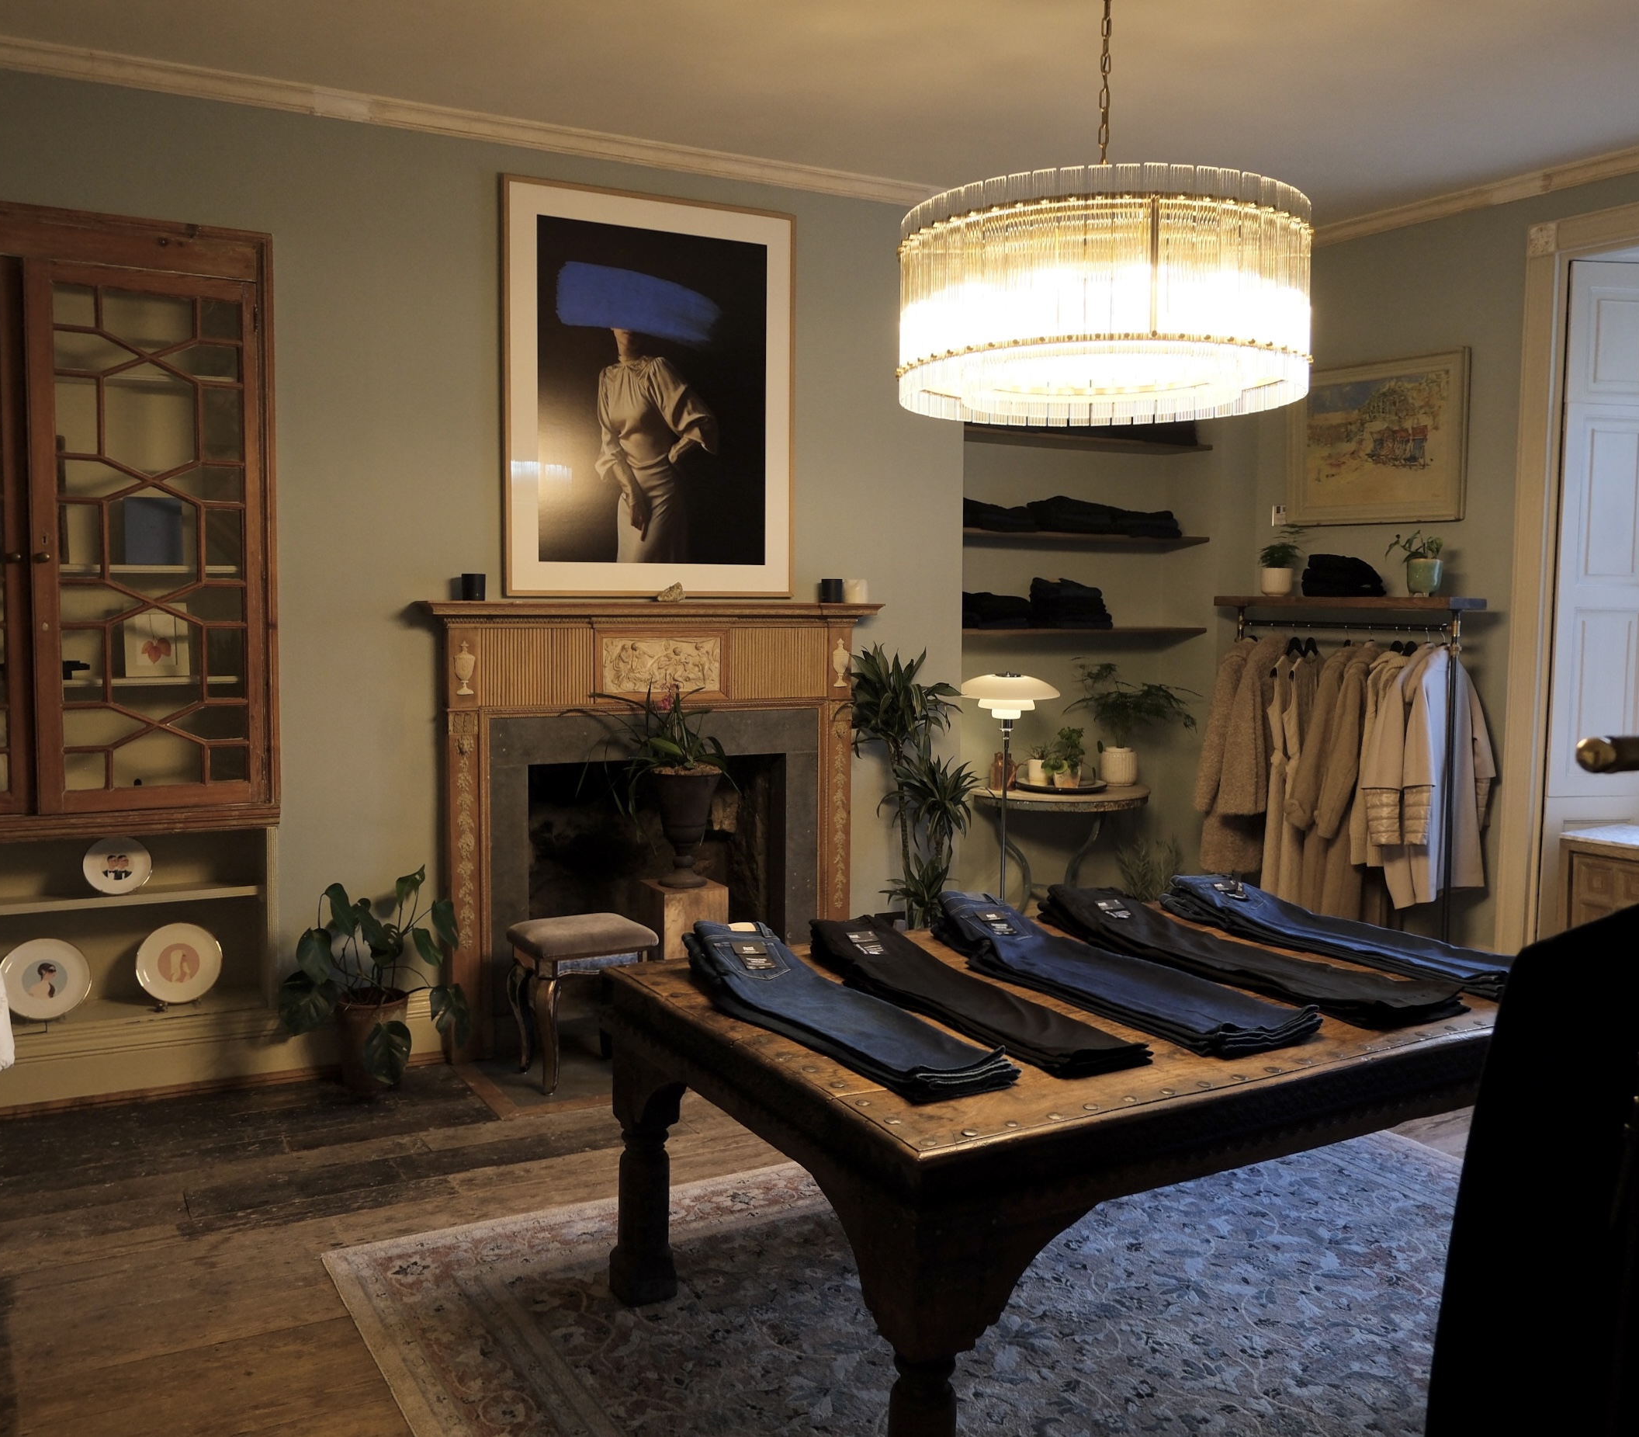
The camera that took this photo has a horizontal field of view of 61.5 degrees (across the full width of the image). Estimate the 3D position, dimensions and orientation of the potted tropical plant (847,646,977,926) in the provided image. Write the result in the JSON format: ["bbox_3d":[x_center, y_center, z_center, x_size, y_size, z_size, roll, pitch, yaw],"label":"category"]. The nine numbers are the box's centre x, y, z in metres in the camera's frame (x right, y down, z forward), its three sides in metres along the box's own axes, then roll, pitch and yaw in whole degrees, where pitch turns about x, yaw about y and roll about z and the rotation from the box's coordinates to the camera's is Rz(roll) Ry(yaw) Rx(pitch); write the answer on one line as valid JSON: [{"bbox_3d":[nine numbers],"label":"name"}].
[{"bbox_3d":[0.358,0.436,5.131,0.454,1.411,0.444,0,4,0],"label":"potted tropical plant"}]

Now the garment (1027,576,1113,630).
[{"bbox_3d":[1.051,-0.481,5.777,0.265,0.215,0.240,-2,5,-26],"label":"garment"}]

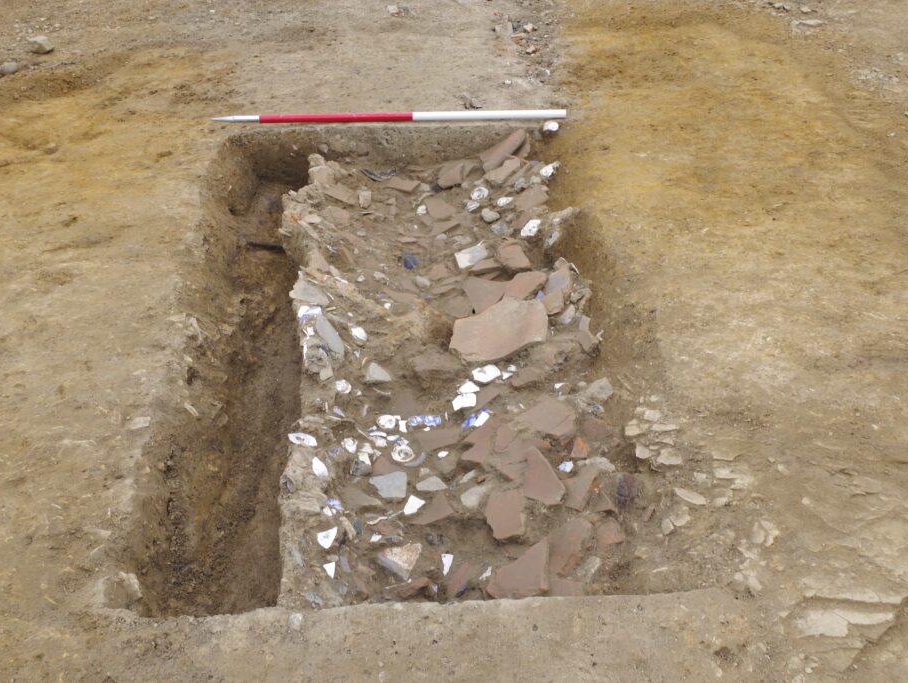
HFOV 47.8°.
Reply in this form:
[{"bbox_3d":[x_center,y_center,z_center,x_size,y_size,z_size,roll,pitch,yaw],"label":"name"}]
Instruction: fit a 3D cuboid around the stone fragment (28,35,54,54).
[{"bbox_3d":[-1.549,-1.114,3.846,0.095,0.055,0.080,-15,40,-17],"label":"stone fragment"}]

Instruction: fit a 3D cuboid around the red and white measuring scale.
[{"bbox_3d":[-0.210,-0.732,3.340,1.155,0.029,0.029,-1,37,0],"label":"red and white measuring scale"}]

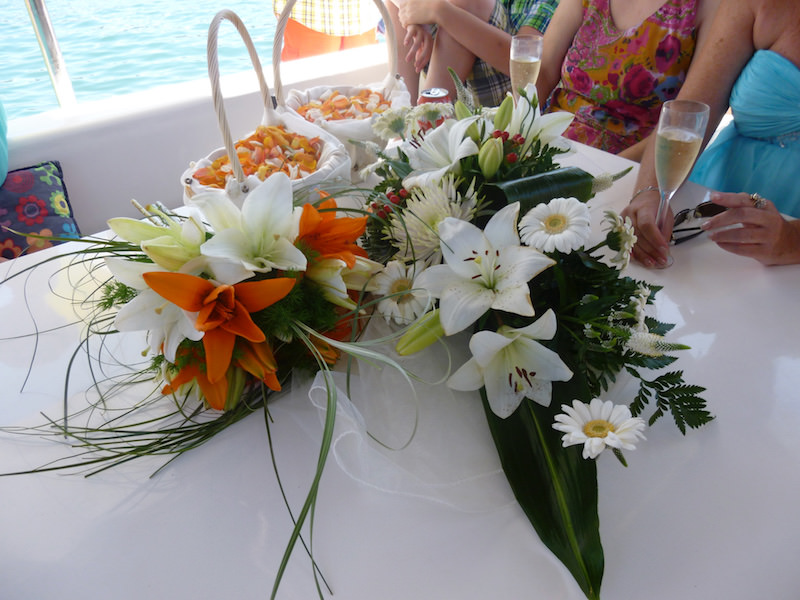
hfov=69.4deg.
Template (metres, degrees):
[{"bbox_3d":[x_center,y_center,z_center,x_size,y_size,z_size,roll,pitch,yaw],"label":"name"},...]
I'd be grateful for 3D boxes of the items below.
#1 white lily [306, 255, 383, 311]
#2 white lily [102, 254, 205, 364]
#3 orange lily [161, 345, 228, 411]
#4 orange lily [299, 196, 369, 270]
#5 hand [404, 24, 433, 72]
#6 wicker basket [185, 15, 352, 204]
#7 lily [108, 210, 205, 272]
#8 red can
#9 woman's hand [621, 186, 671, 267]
[{"bbox_3d":[-0.063,-0.019,0.640,0.085,0.060,0.065,21,40,30],"label":"white lily"},{"bbox_3d":[-0.255,0.010,0.605,0.110,0.105,0.085,15,41,22],"label":"white lily"},{"bbox_3d":[-0.204,0.075,0.575,0.080,0.070,0.065,6,47,11],"label":"orange lily"},{"bbox_3d":[-0.079,-0.078,0.680,0.085,0.075,0.090,45,45,0],"label":"orange lily"},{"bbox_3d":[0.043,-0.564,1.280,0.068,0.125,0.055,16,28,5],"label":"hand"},{"bbox_3d":[-0.192,-0.229,0.824,0.235,0.300,0.245,-5,35,-5],"label":"wicker basket"},{"bbox_3d":[-0.274,-0.066,0.655,0.105,0.065,0.080,-3,33,-24],"label":"lily"},{"bbox_3d":[0.070,-0.359,1.168,0.066,0.115,0.066,-1,35,0],"label":"red can"},{"bbox_3d":[0.348,-0.102,0.815,0.072,0.068,0.135,2,60,4],"label":"woman's hand"}]

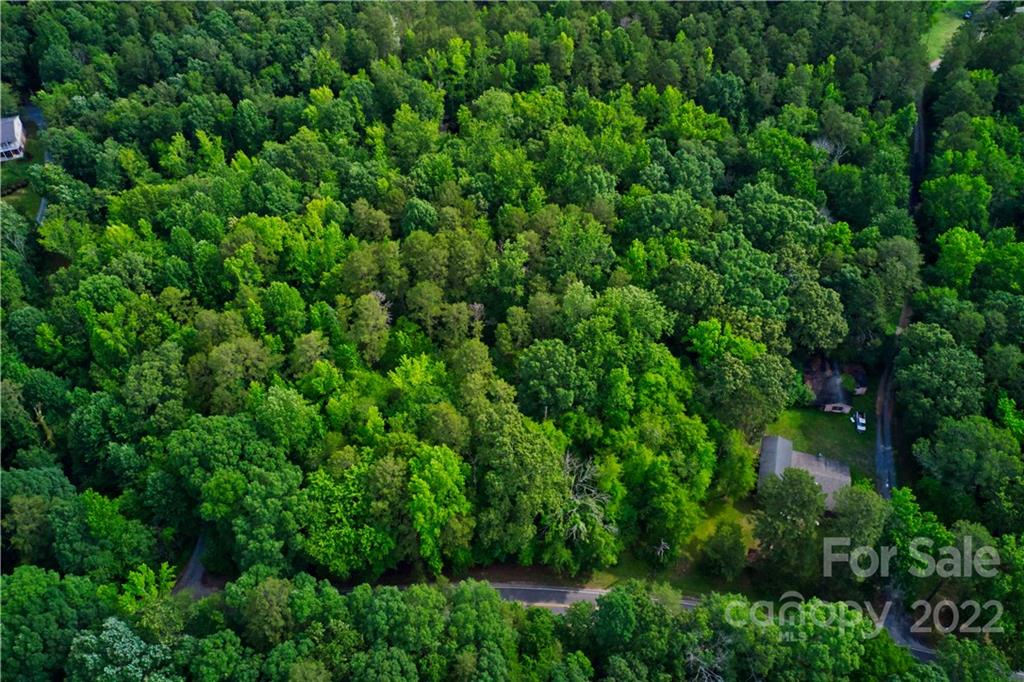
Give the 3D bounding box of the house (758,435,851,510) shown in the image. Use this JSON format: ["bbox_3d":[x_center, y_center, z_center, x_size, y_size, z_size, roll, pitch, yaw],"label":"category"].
[{"bbox_3d":[57.528,26.279,156.892,17.000,5.000,14.600,11,45,11],"label":"house"}]

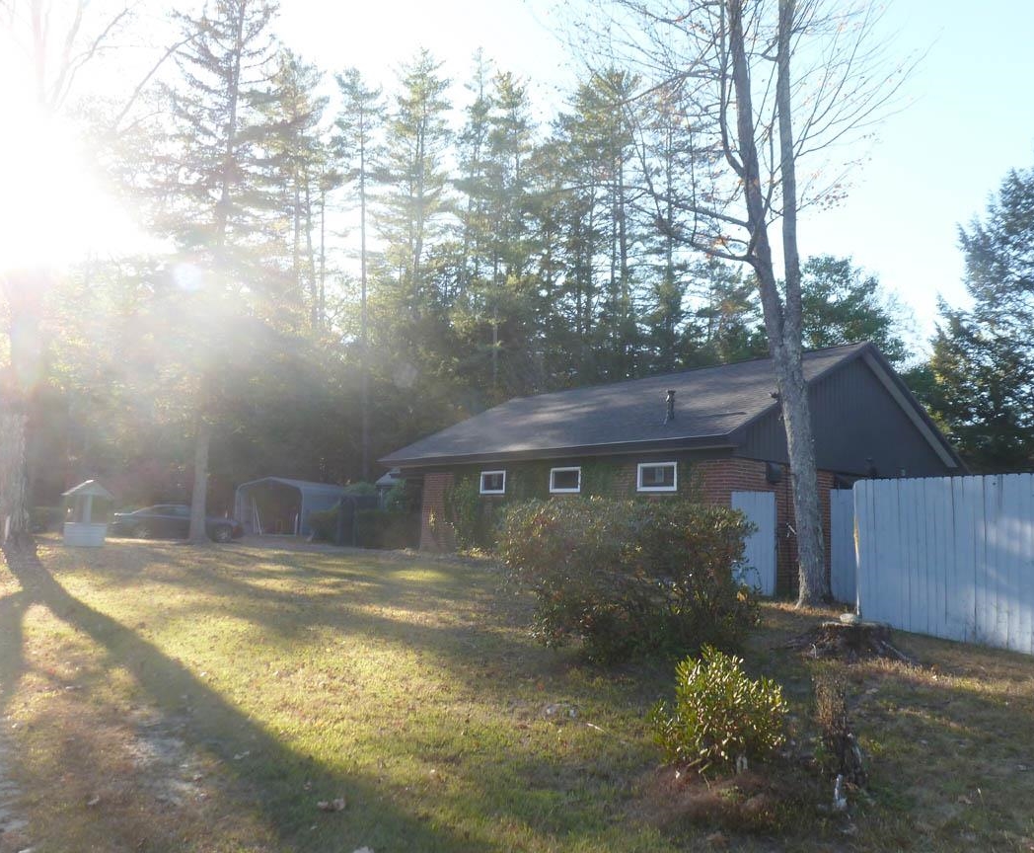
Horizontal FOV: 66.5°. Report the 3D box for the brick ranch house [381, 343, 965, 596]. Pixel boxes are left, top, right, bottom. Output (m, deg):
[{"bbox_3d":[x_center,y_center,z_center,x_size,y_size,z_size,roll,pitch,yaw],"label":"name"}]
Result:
[{"bbox_3d":[3.757,1.226,21.788,10.100,5.350,12.200,8,-9,-39],"label":"brick ranch house"}]

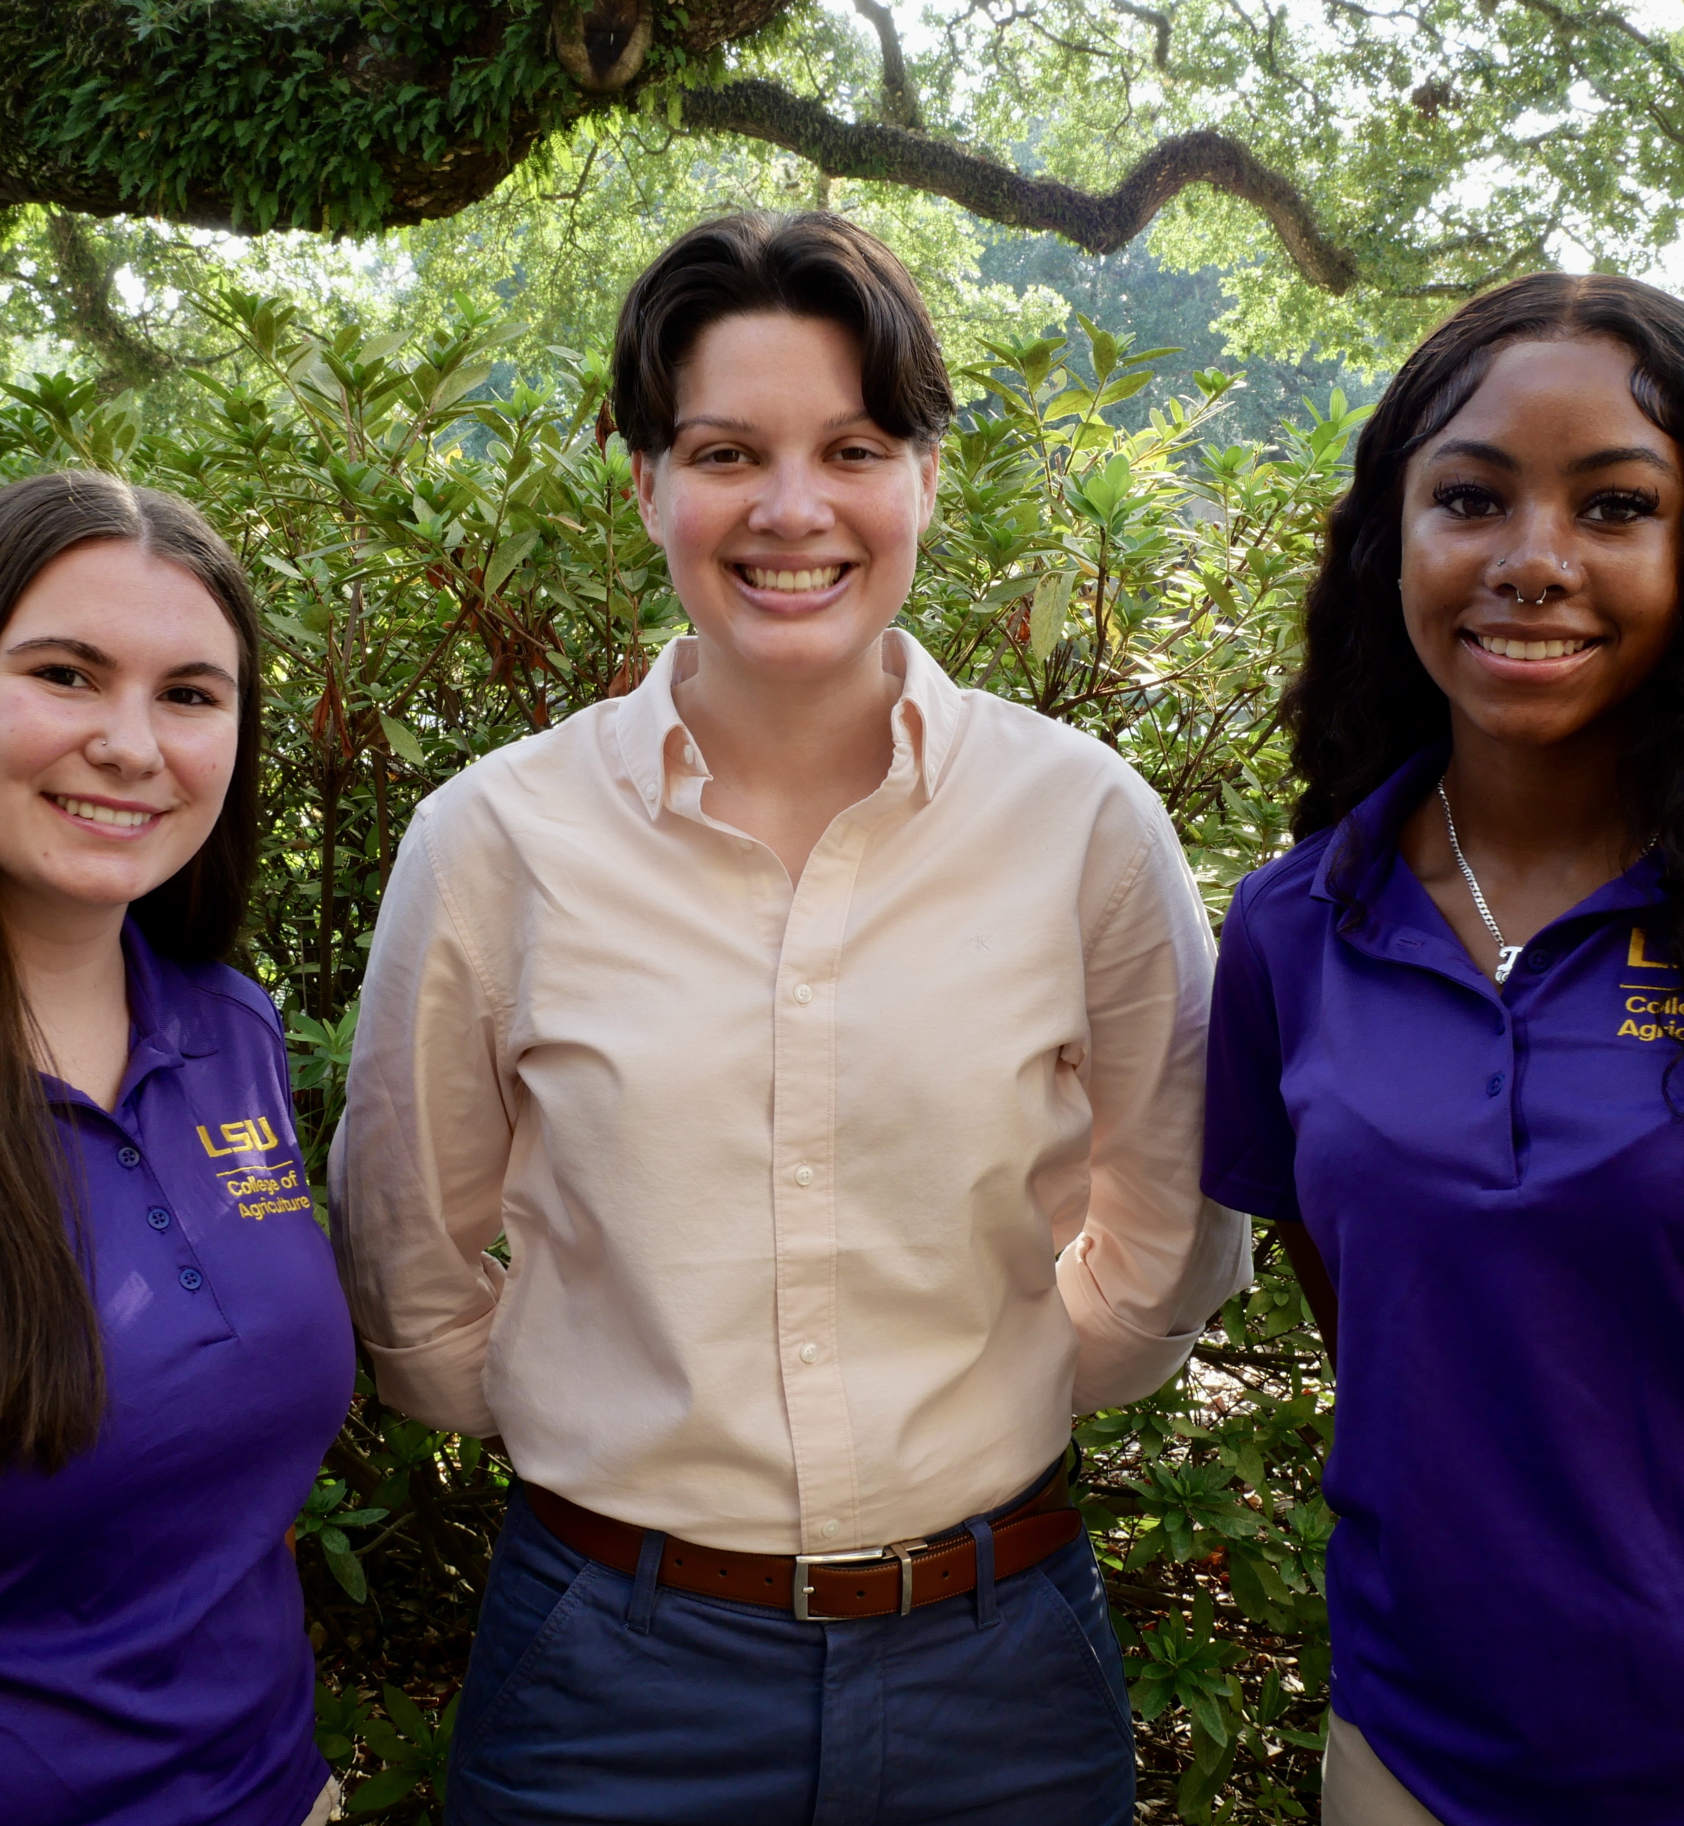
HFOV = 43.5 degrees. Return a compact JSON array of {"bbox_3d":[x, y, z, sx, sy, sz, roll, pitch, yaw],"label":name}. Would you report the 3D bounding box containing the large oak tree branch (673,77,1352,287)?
[{"bbox_3d":[0.409,-1.690,4.900,1.600,0.470,0.450,0,7,0],"label":"large oak tree branch"}]

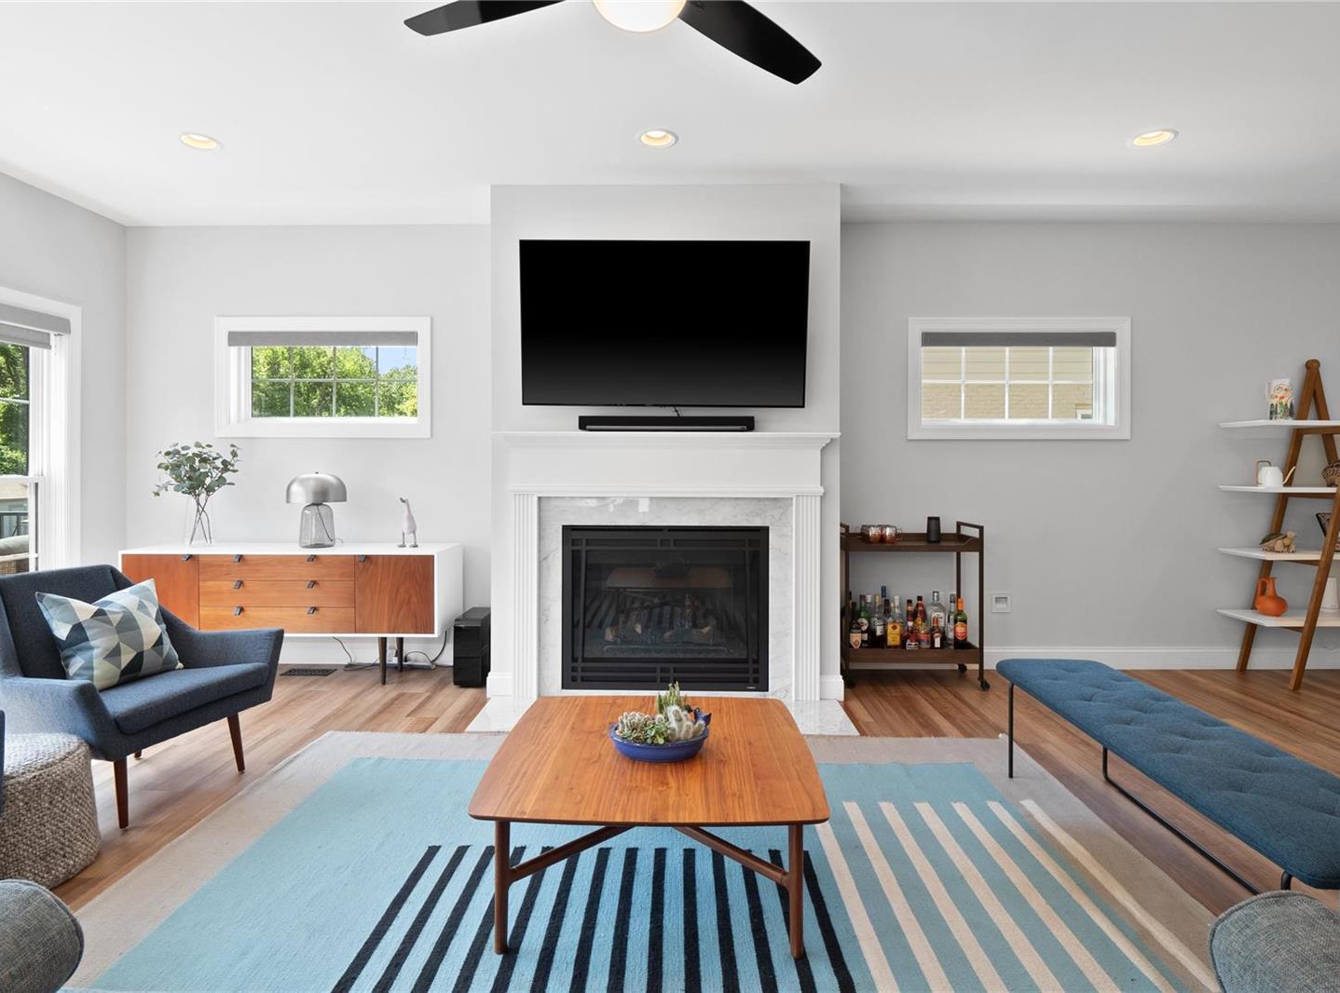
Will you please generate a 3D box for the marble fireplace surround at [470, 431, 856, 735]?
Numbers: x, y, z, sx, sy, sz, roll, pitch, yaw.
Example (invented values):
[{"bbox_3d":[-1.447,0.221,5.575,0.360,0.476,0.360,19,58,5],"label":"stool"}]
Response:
[{"bbox_3d":[-0.027,0.380,3.310,1.830,1.420,0.450,0,1,1],"label":"marble fireplace surround"}]

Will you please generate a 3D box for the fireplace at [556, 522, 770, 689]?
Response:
[{"bbox_3d":[-0.022,0.606,3.600,1.100,0.870,0.240,0,2,1],"label":"fireplace"}]

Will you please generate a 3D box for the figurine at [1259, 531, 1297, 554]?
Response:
[{"bbox_3d":[3.490,0.257,3.810,0.125,0.120,0.165,0,1,-7],"label":"figurine"}]

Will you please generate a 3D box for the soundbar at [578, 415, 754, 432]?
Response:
[{"bbox_3d":[-0.014,-0.377,3.470,0.900,0.085,0.130,0,1,1],"label":"soundbar"}]

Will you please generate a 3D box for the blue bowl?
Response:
[{"bbox_3d":[-0.029,0.728,2.030,0.310,0.110,0.230,0,1,1],"label":"blue bowl"}]

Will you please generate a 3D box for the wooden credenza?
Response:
[{"bbox_3d":[-2.162,0.684,3.880,1.745,0.770,0.450,0,2,1],"label":"wooden credenza"}]

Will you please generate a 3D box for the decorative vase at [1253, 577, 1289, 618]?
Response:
[{"bbox_3d":[3.509,0.587,3.860,0.155,0.225,0.145,1,2,26],"label":"decorative vase"}]

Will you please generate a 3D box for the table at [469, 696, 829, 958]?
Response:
[{"bbox_3d":[-0.037,0.956,2.035,0.930,0.390,0.890,0,2,1],"label":"table"}]

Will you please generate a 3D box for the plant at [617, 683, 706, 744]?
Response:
[{"bbox_3d":[-0.025,0.652,2.040,0.275,0.145,0.190,0,1,1],"label":"plant"}]

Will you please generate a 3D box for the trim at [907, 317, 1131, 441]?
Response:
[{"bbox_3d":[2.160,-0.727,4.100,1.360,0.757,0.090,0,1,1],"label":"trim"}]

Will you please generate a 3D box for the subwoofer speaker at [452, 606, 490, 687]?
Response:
[{"bbox_3d":[-1.132,0.878,3.890,0.160,0.370,0.360,0,1,1],"label":"subwoofer speaker"}]

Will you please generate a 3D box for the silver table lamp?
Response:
[{"bbox_3d":[-2.096,0.078,3.930,0.320,0.440,0.320,0,2,1],"label":"silver table lamp"}]

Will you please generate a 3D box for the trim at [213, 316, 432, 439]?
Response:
[{"bbox_3d":[-2.149,-0.740,4.115,1.340,0.750,0.090,0,2,1],"label":"trim"}]

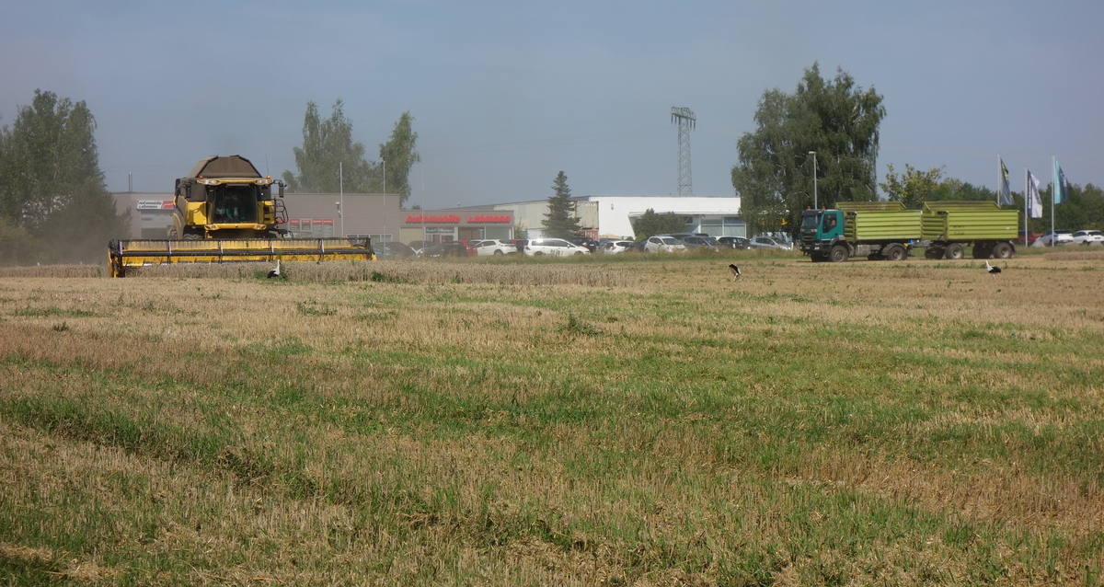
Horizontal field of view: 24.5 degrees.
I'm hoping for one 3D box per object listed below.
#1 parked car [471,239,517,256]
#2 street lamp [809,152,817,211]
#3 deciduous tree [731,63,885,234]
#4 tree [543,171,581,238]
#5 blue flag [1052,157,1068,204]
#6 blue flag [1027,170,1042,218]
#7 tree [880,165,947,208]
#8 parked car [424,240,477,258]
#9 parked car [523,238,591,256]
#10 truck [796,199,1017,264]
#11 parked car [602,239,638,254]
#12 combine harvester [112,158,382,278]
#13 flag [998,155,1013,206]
[{"bbox_3d":[-4.770,-3.548,203.000,4.250,1.460,1.770,1,2,39],"label":"parked car"},{"bbox_3d":[21.030,-7.357,204.000,0.700,8.100,0.280,-1,1,-16],"label":"street lamp"},{"bbox_3d":[23.146,-11.894,232.000,13.900,17.000,13.000,-1,1,0],"label":"deciduous tree"},{"bbox_3d":[0.859,-6.823,216.000,3.150,7.200,3.150,0,1,0],"label":"tree"},{"bbox_3d":[42.938,-9.470,215.000,1.250,3.950,0.400,0,1,11],"label":"blue flag"},{"bbox_3d":[40.572,-8.316,214.000,1.280,4.000,0.300,0,1,6],"label":"blue flag"},{"bbox_3d":[31.802,-7.546,225.000,5.700,7.700,5.500,-1,1,0],"label":"tree"},{"bbox_3d":[-7.062,-2.901,177.000,4.200,1.470,1.760,-2,2,-38],"label":"parked car"},{"bbox_3d":[0.367,-3.061,179.000,4.760,1.550,1.800,-1,1,-13],"label":"parked car"},{"bbox_3d":[22.529,-3.925,160.000,14.600,3.700,2.550,-1,1,-26],"label":"truck"},{"bbox_3d":[6.164,-3.421,203.000,4.150,1.480,1.750,-1,2,-37],"label":"parked car"},{"bbox_3d":[-12.200,-2.950,95.400,9.600,4.700,10.300,-1,1,-13],"label":"combine harvester"},{"bbox_3d":[38.275,-9.575,215.000,1.250,4.050,0.400,0,1,11],"label":"flag"}]

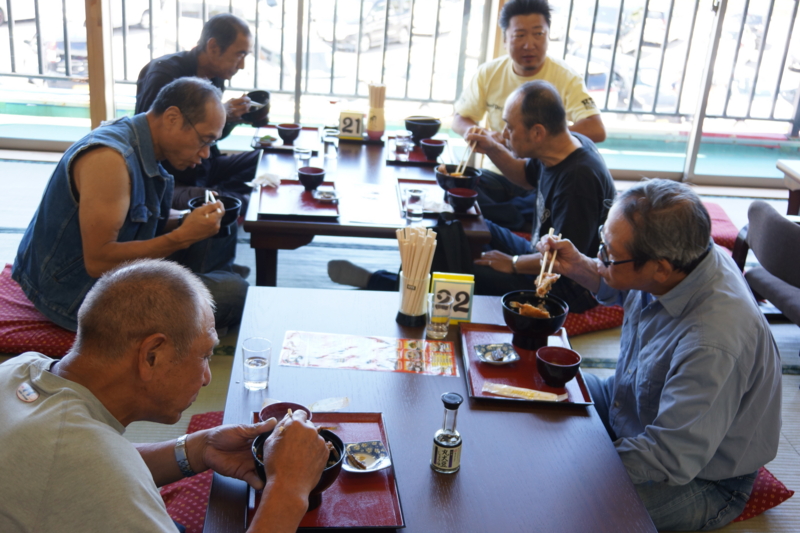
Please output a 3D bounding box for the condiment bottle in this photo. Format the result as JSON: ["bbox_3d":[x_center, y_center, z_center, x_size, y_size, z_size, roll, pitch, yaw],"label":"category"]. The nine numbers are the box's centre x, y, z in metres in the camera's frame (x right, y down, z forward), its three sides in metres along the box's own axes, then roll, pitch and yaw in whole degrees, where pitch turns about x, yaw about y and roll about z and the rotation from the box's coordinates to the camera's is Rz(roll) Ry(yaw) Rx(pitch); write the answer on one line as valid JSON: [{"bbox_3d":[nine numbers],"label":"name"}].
[{"bbox_3d":[0.093,0.314,1.755,0.057,0.153,0.057,7,22,6],"label":"condiment bottle"}]

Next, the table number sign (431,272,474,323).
[{"bbox_3d":[0.133,0.083,2.380,0.103,0.119,0.049,4,22,-3],"label":"table number sign"}]

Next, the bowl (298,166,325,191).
[{"bbox_3d":[-0.313,-0.307,3.304,0.097,0.068,0.097,2,22,-5],"label":"bowl"}]

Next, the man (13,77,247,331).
[{"bbox_3d":[-0.850,-0.227,2.987,0.751,0.792,0.609,2,22,-5],"label":"man"}]

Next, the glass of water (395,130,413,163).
[{"bbox_3d":[0.018,-0.480,3.753,0.063,0.102,0.063,2,22,-5],"label":"glass of water"}]

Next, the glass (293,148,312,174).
[{"bbox_3d":[-0.361,-0.393,3.485,0.064,0.100,0.064,2,22,-5],"label":"glass"}]

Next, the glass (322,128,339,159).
[{"bbox_3d":[-0.266,-0.469,3.585,0.060,0.097,0.060,2,22,-5],"label":"glass"}]

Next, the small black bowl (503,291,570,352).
[{"bbox_3d":[0.308,0.133,2.167,0.152,0.097,0.152,4,22,-1],"label":"small black bowl"}]

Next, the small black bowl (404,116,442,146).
[{"bbox_3d":[0.093,-0.553,3.836,0.152,0.097,0.152,4,22,-1],"label":"small black bowl"}]

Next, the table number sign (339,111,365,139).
[{"bbox_3d":[-0.195,-0.574,3.786,0.100,0.122,0.050,3,22,-3],"label":"table number sign"}]

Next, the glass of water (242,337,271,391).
[{"bbox_3d":[-0.294,0.201,1.912,0.058,0.096,0.058,2,22,-5],"label":"glass of water"}]

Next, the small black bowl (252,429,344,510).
[{"bbox_3d":[-0.169,0.346,1.549,0.152,0.095,0.152,2,22,-5],"label":"small black bowl"}]

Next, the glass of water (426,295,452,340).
[{"bbox_3d":[0.097,0.126,2.297,0.063,0.099,0.063,2,22,-5],"label":"glass of water"}]

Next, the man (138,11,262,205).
[{"bbox_3d":[-0.735,-0.599,3.681,0.620,0.800,0.600,4,22,0],"label":"man"}]

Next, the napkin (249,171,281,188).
[{"bbox_3d":[-0.480,-0.305,3.286,0.122,0.044,0.081,2,22,-5],"label":"napkin"}]

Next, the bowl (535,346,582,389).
[{"bbox_3d":[0.357,0.231,2.107,0.102,0.068,0.102,4,22,-2],"label":"bowl"}]

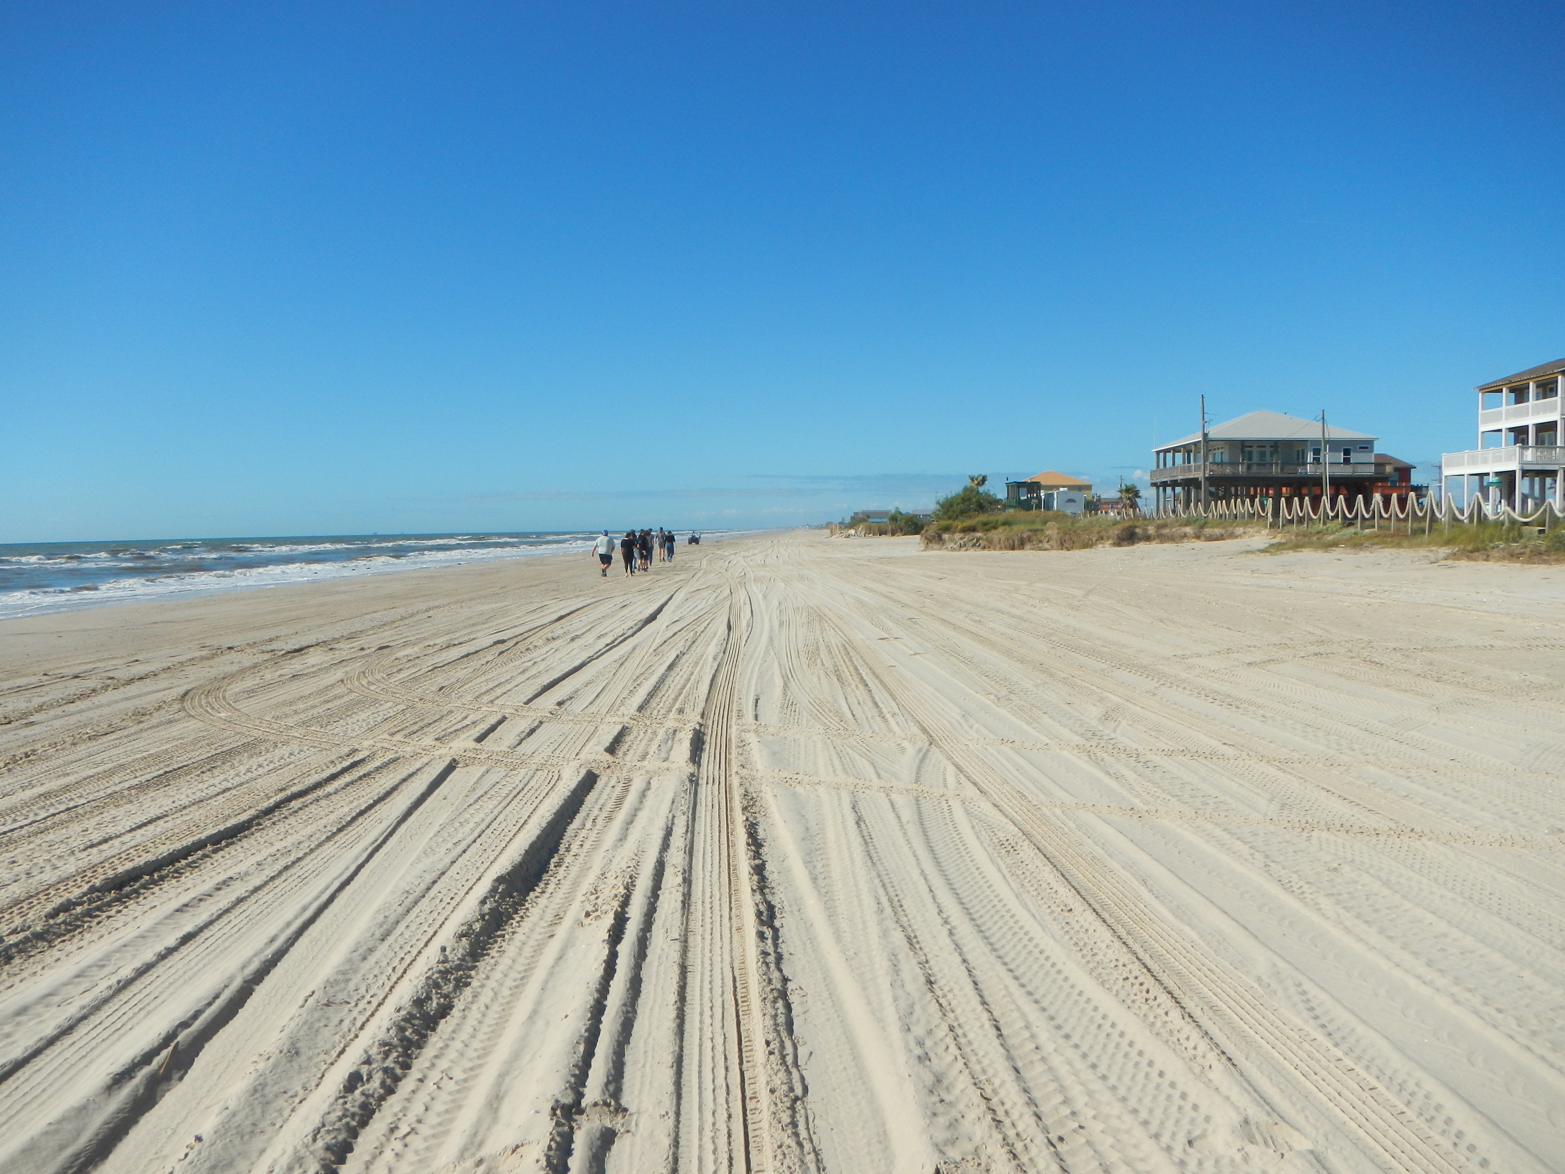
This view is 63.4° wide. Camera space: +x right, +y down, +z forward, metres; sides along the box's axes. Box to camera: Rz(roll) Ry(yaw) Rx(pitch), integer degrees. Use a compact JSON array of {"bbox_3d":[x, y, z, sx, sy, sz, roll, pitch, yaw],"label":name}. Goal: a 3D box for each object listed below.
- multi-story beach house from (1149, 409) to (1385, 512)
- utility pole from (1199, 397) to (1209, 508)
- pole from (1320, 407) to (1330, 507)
[{"bbox_3d":[40.230,-10.080,106.000,14.300,9.500,14.800,-1,3,0],"label":"multi-story beach house"},{"bbox_3d":[31.280,-9.440,94.000,0.300,9.700,0.300,-1,3,0],"label":"utility pole"},{"bbox_3d":[38.590,-8.520,90.000,0.270,8.300,0.270,-1,3,0],"label":"pole"}]

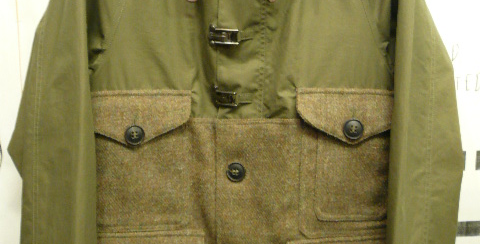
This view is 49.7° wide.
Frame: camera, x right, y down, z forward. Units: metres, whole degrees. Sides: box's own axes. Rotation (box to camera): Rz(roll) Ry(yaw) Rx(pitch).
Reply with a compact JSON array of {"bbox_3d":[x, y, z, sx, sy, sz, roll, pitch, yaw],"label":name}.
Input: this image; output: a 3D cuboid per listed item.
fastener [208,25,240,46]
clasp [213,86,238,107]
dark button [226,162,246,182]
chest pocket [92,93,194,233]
[{"bbox_3d":[-0.022,-0.122,0.728,0.043,0.030,0.012,0,9,0],"label":"fastener"},{"bbox_3d":[-0.021,-0.036,0.733,0.035,0.028,0.011,0,9,0],"label":"clasp"},{"bbox_3d":[-0.005,0.072,0.742,0.027,0.027,0.007,0,9,0],"label":"dark button"},{"bbox_3d":[-0.145,0.055,0.740,0.157,0.199,0.022,1,9,6],"label":"chest pocket"}]

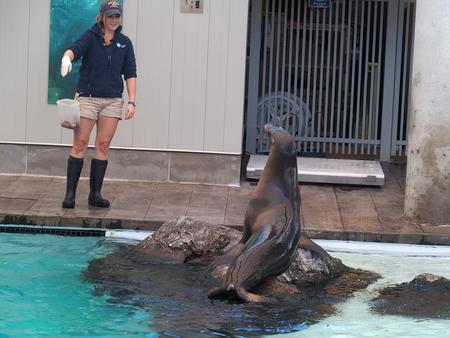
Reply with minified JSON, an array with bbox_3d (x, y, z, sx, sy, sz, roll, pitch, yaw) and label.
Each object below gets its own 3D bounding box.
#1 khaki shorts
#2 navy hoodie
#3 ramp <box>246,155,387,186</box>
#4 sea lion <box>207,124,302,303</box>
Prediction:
[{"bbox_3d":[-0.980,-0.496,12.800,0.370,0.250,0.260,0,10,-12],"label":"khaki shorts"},{"bbox_3d":[-0.963,-0.853,12.680,0.540,0.600,0.380,-1,10,-18],"label":"navy hoodie"},{"bbox_3d":[0.828,0.013,14.851,1.225,0.085,0.920,3,9,3],"label":"ramp"},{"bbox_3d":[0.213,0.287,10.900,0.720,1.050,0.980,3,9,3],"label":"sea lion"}]

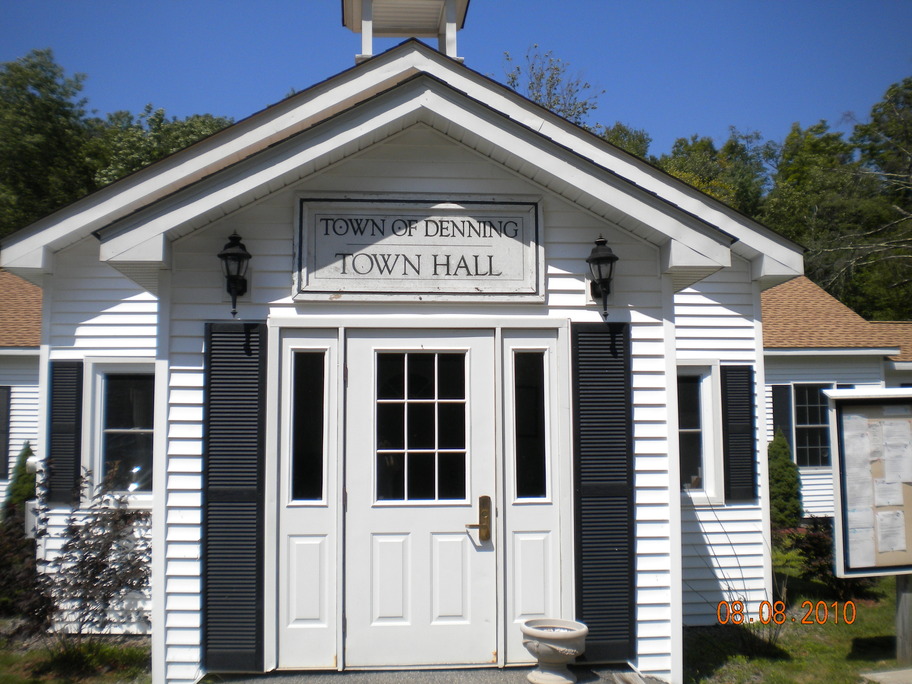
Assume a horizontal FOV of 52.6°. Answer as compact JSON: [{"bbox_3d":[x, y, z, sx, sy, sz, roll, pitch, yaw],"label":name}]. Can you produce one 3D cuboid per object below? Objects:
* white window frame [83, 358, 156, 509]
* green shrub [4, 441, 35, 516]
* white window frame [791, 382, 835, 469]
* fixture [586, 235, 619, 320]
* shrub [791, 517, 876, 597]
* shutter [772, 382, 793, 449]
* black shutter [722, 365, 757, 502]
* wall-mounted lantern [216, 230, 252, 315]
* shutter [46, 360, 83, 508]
[{"bbox_3d":[-2.761,0.779,7.910,0.867,1.276,0.100,0,-4,-3],"label":"white window frame"},{"bbox_3d":[-7.063,2.390,15.200,0.820,1.500,0.820,0,-4,-3],"label":"green shrub"},{"bbox_3d":[6.750,1.582,17.287,0.865,1.643,0.100,0,-4,-3],"label":"white window frame"},{"bbox_3d":[0.884,-0.390,5.557,0.195,0.524,0.210,0,-4,-3],"label":"fixture"},{"bbox_3d":[4.280,2.436,10.400,0.920,0.914,0.900,0,-4,-3],"label":"shrub"},{"bbox_3d":[6.116,1.599,17.209,0.373,1.591,0.045,0,-4,-3],"label":"shutter"},{"bbox_3d":[2.523,0.807,8.177,0.286,1.208,0.040,0,-4,-3],"label":"black shutter"},{"bbox_3d":[-1.300,-0.399,5.431,0.203,0.524,0.210,0,-4,-3],"label":"wall-mounted lantern"},{"bbox_3d":[-3.328,0.769,7.838,0.276,1.209,0.040,0,-4,-3],"label":"shutter"}]

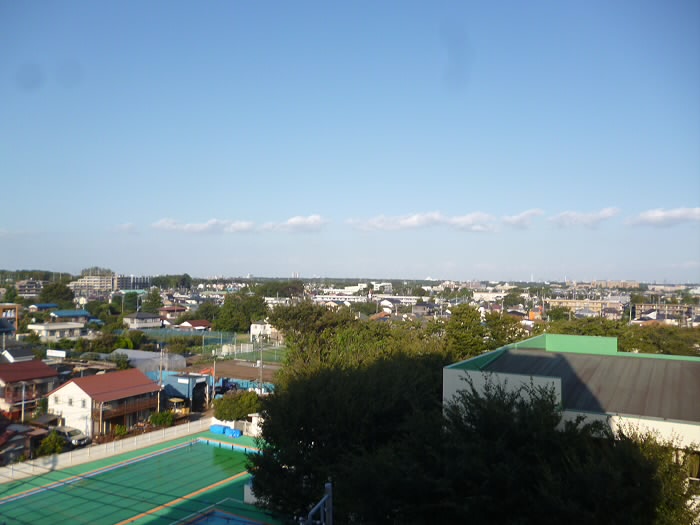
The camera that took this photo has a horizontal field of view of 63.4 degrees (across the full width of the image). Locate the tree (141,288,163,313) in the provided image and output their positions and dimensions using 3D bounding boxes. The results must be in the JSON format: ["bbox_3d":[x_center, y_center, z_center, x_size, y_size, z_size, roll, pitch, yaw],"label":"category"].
[{"bbox_3d":[-91.621,19.864,262.000,9.300,15.196,9.000,0,-2,0],"label":"tree"}]

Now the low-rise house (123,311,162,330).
[{"bbox_3d":[-76.754,21.916,208.432,8.000,7.700,10.500,-1,-2,41],"label":"low-rise house"}]

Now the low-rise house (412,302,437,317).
[{"bbox_3d":[40.183,25.676,305.391,9.000,7.700,10.000,-1,-2,35],"label":"low-rise house"}]

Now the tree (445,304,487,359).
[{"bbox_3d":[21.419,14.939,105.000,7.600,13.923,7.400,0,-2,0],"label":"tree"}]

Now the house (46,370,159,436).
[{"bbox_3d":[-33.592,18.879,78.095,9.420,6.870,10.930,0,-2,24],"label":"house"}]

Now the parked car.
[{"bbox_3d":[-33.969,21.014,68.148,4.500,1.600,1.720,-1,-2,29],"label":"parked car"}]

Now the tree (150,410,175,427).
[{"bbox_3d":[-25.633,21.359,77.405,3.000,2.000,2.200,1,-2,-24],"label":"tree"}]

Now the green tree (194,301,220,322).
[{"bbox_3d":[-57.886,21.455,230.000,10.500,10.800,10.000,0,-2,-14],"label":"green tree"}]

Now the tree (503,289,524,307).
[{"bbox_3d":[122.726,26.042,425.000,16.000,13.500,14.000,-1,-2,16],"label":"tree"}]

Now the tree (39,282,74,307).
[{"bbox_3d":[-145.143,18.893,280.000,17.000,17.502,16.000,0,-2,0],"label":"tree"}]

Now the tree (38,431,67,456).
[{"bbox_3d":[-32.423,19.943,61.500,2.900,3.280,2.800,0,-2,0],"label":"tree"}]

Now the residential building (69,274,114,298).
[{"bbox_3d":[-252.017,25.347,552.000,41.000,23.500,12.000,0,-2,3],"label":"residential building"}]

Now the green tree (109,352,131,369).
[{"bbox_3d":[-46.409,20.707,114.000,4.600,5.200,4.600,1,-2,-24],"label":"green tree"}]

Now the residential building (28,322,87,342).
[{"bbox_3d":[-90.714,21.973,175.000,8.000,5.618,14.000,0,-2,26],"label":"residential building"}]

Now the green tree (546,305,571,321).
[{"bbox_3d":[97.376,24.140,264.432,10.500,9.300,10.000,0,-2,20],"label":"green tree"}]

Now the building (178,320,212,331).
[{"bbox_3d":[-53.582,23.530,197.000,7.500,6.000,10.000,-1,-2,33],"label":"building"}]

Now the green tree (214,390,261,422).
[{"bbox_3d":[-14.991,19.986,75.446,6.100,4.800,5.400,1,-2,-11],"label":"green tree"}]

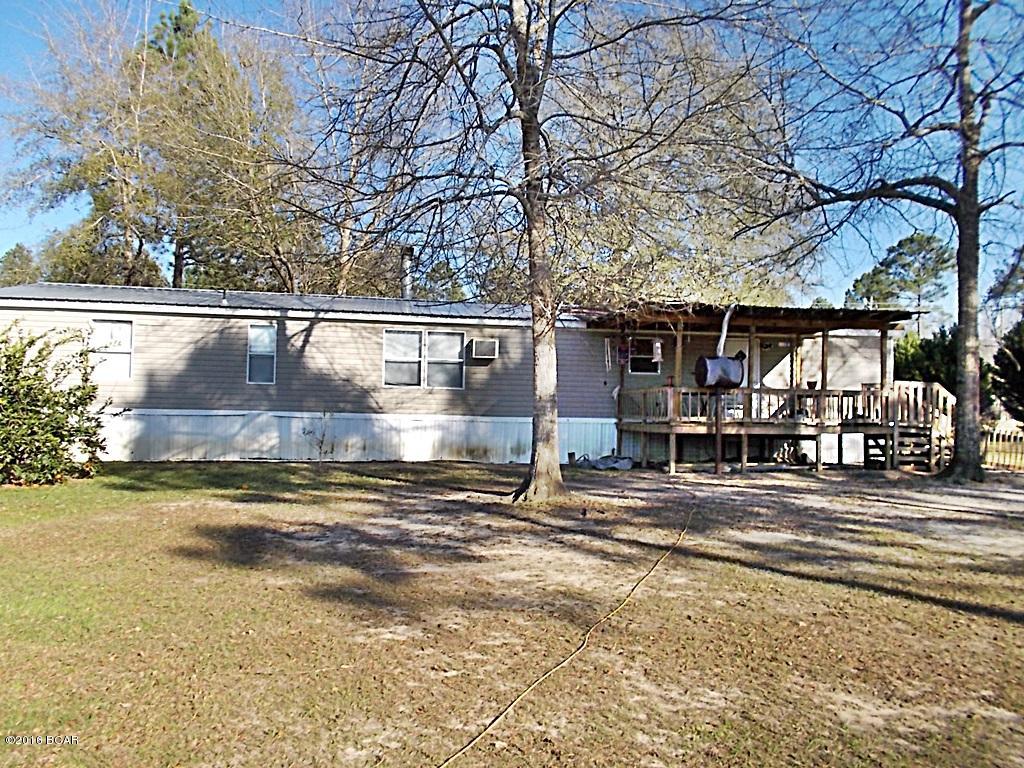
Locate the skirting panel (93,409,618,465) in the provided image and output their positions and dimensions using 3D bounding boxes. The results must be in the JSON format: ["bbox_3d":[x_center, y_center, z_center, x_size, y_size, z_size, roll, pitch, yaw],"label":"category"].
[{"bbox_3d":[-3.589,1.259,17.976,12.508,1.155,0.120,1,-2,-8],"label":"skirting panel"}]

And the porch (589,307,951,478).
[{"bbox_3d":[5.526,0.212,17.232,7.000,3.340,4.000,1,-2,-8],"label":"porch"}]

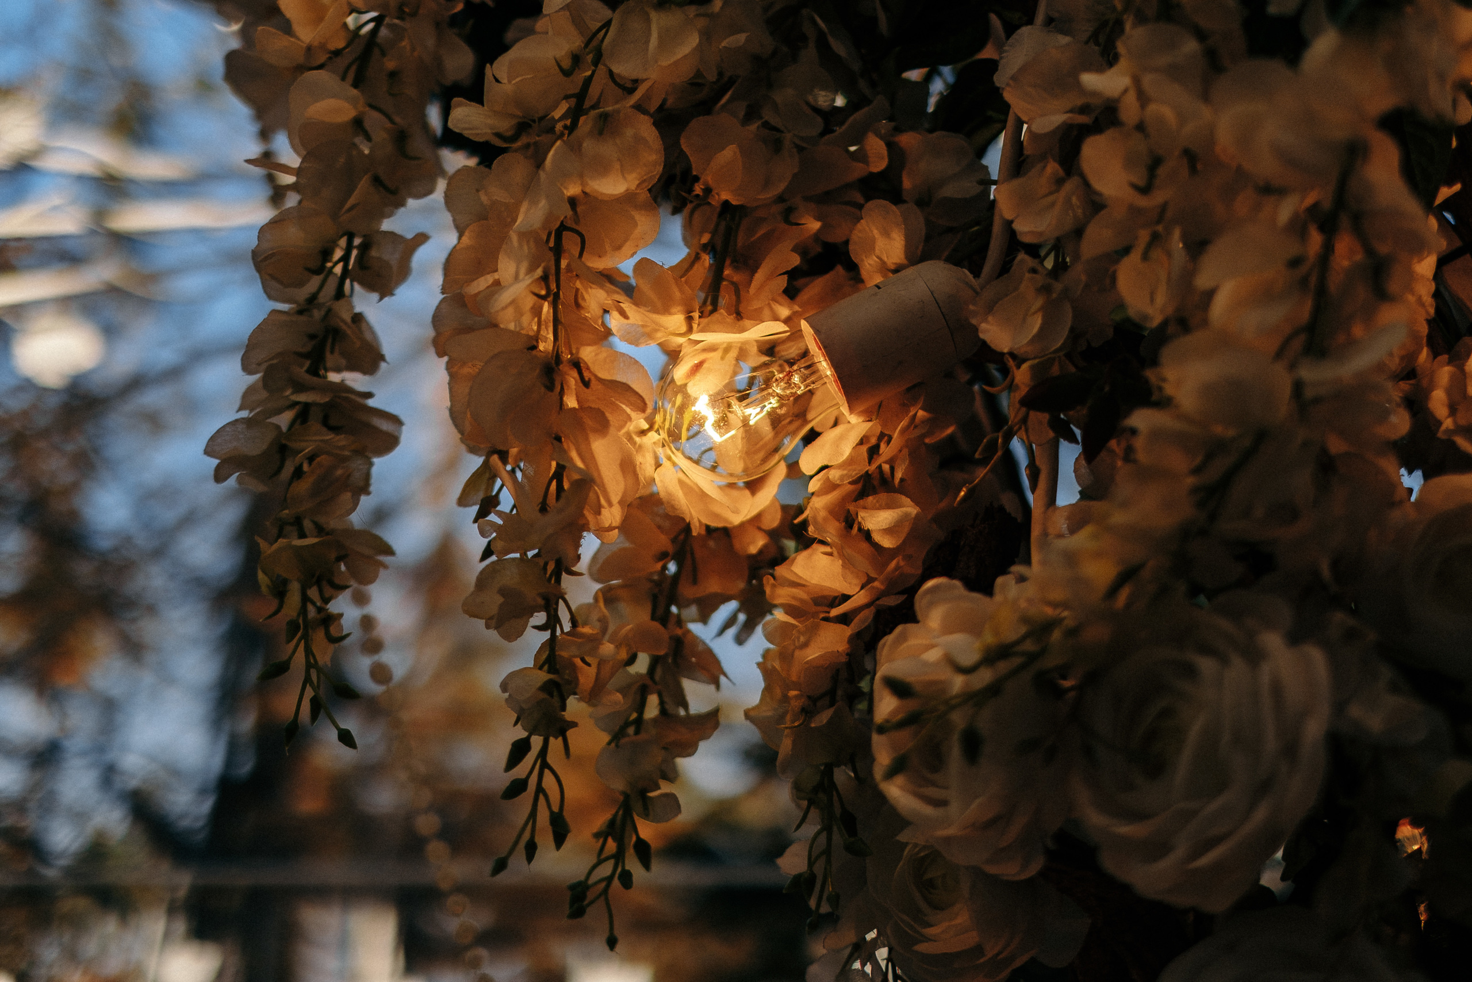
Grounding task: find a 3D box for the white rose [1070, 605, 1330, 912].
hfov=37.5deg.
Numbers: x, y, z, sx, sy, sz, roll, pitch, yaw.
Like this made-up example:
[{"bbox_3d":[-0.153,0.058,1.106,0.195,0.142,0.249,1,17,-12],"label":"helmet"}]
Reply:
[{"bbox_3d":[0.158,0.090,0.735,0.090,0.096,0.065,-4,-16,27],"label":"white rose"}]

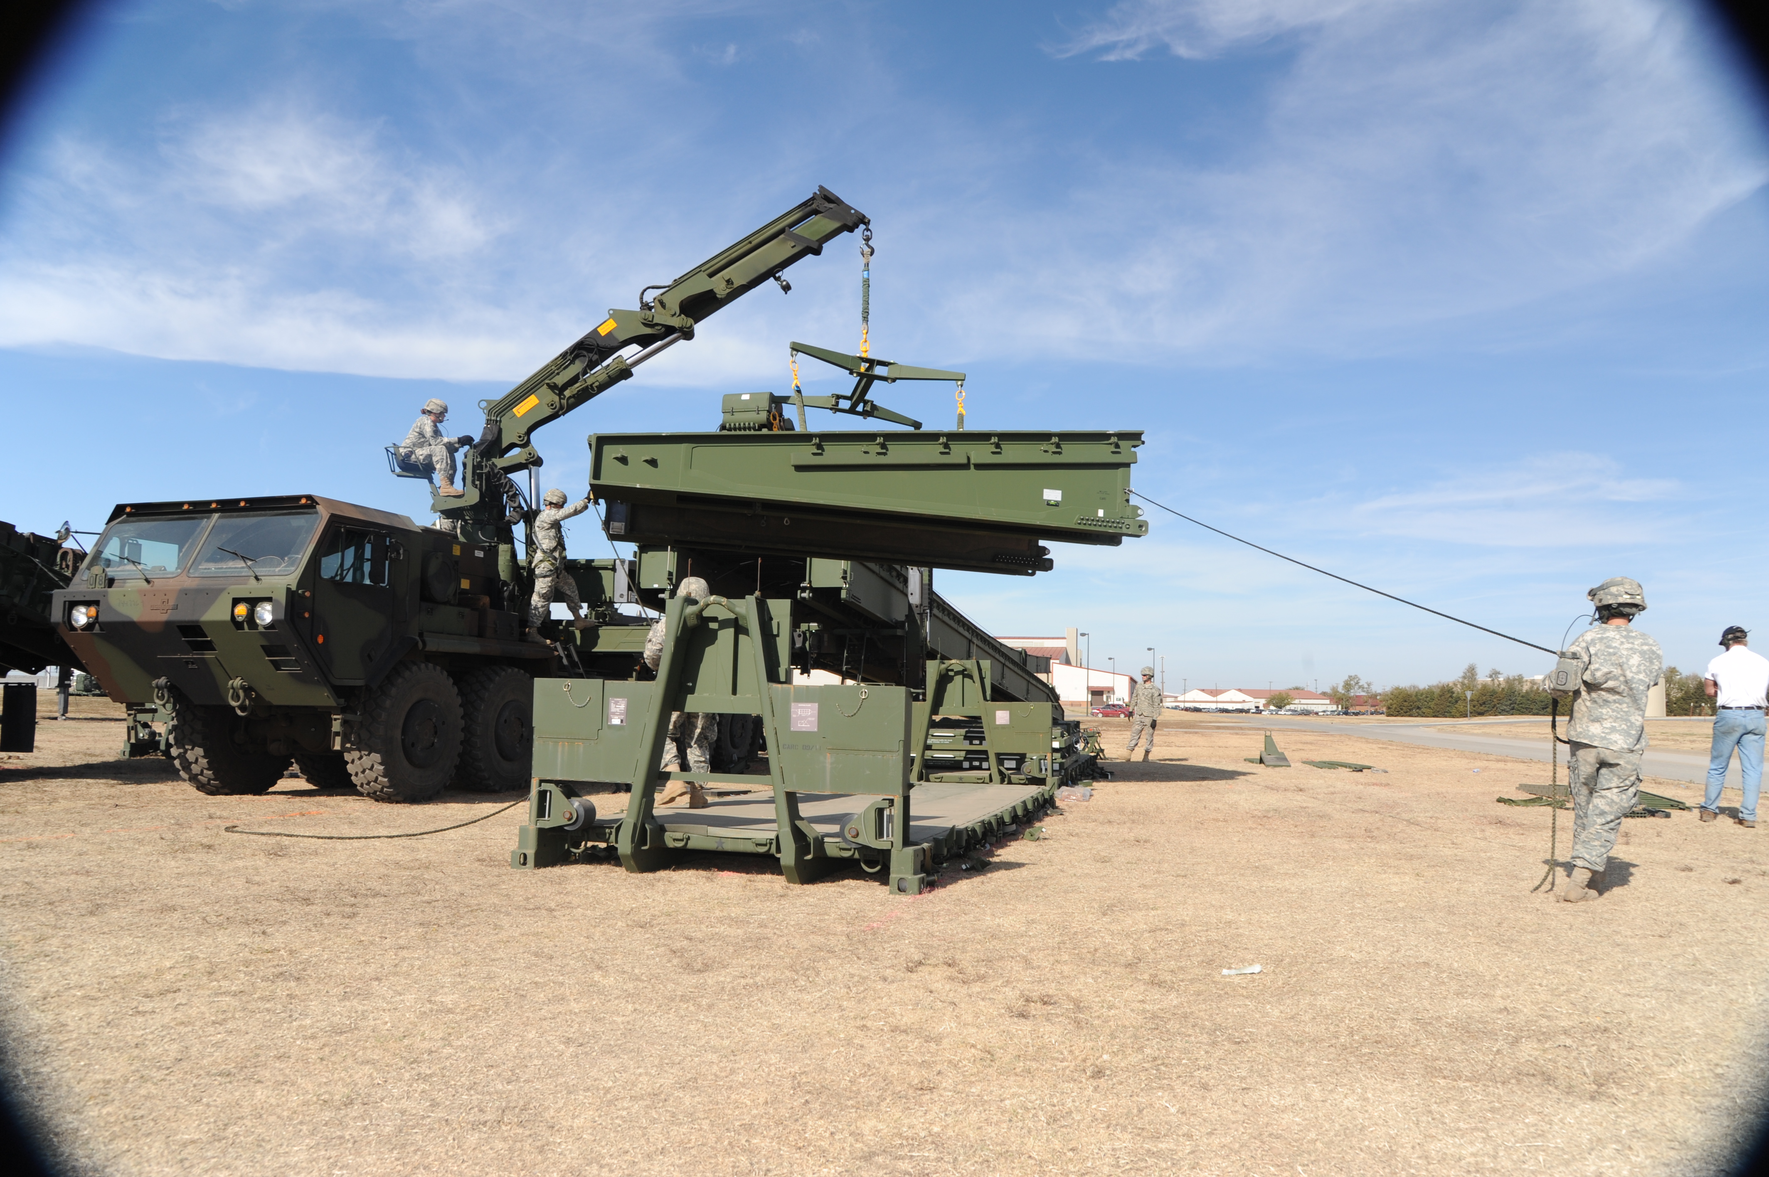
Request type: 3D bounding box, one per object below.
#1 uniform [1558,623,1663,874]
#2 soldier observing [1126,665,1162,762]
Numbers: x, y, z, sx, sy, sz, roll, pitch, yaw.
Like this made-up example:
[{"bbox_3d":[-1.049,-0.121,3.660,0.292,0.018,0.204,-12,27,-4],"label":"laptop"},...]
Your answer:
[{"bbox_3d":[4.067,0.887,6.600,0.550,1.397,0.450,-1,-6,17],"label":"uniform"},{"bbox_3d":[4.727,2.284,21.500,0.620,1.767,0.420,-2,-6,33],"label":"soldier observing"}]

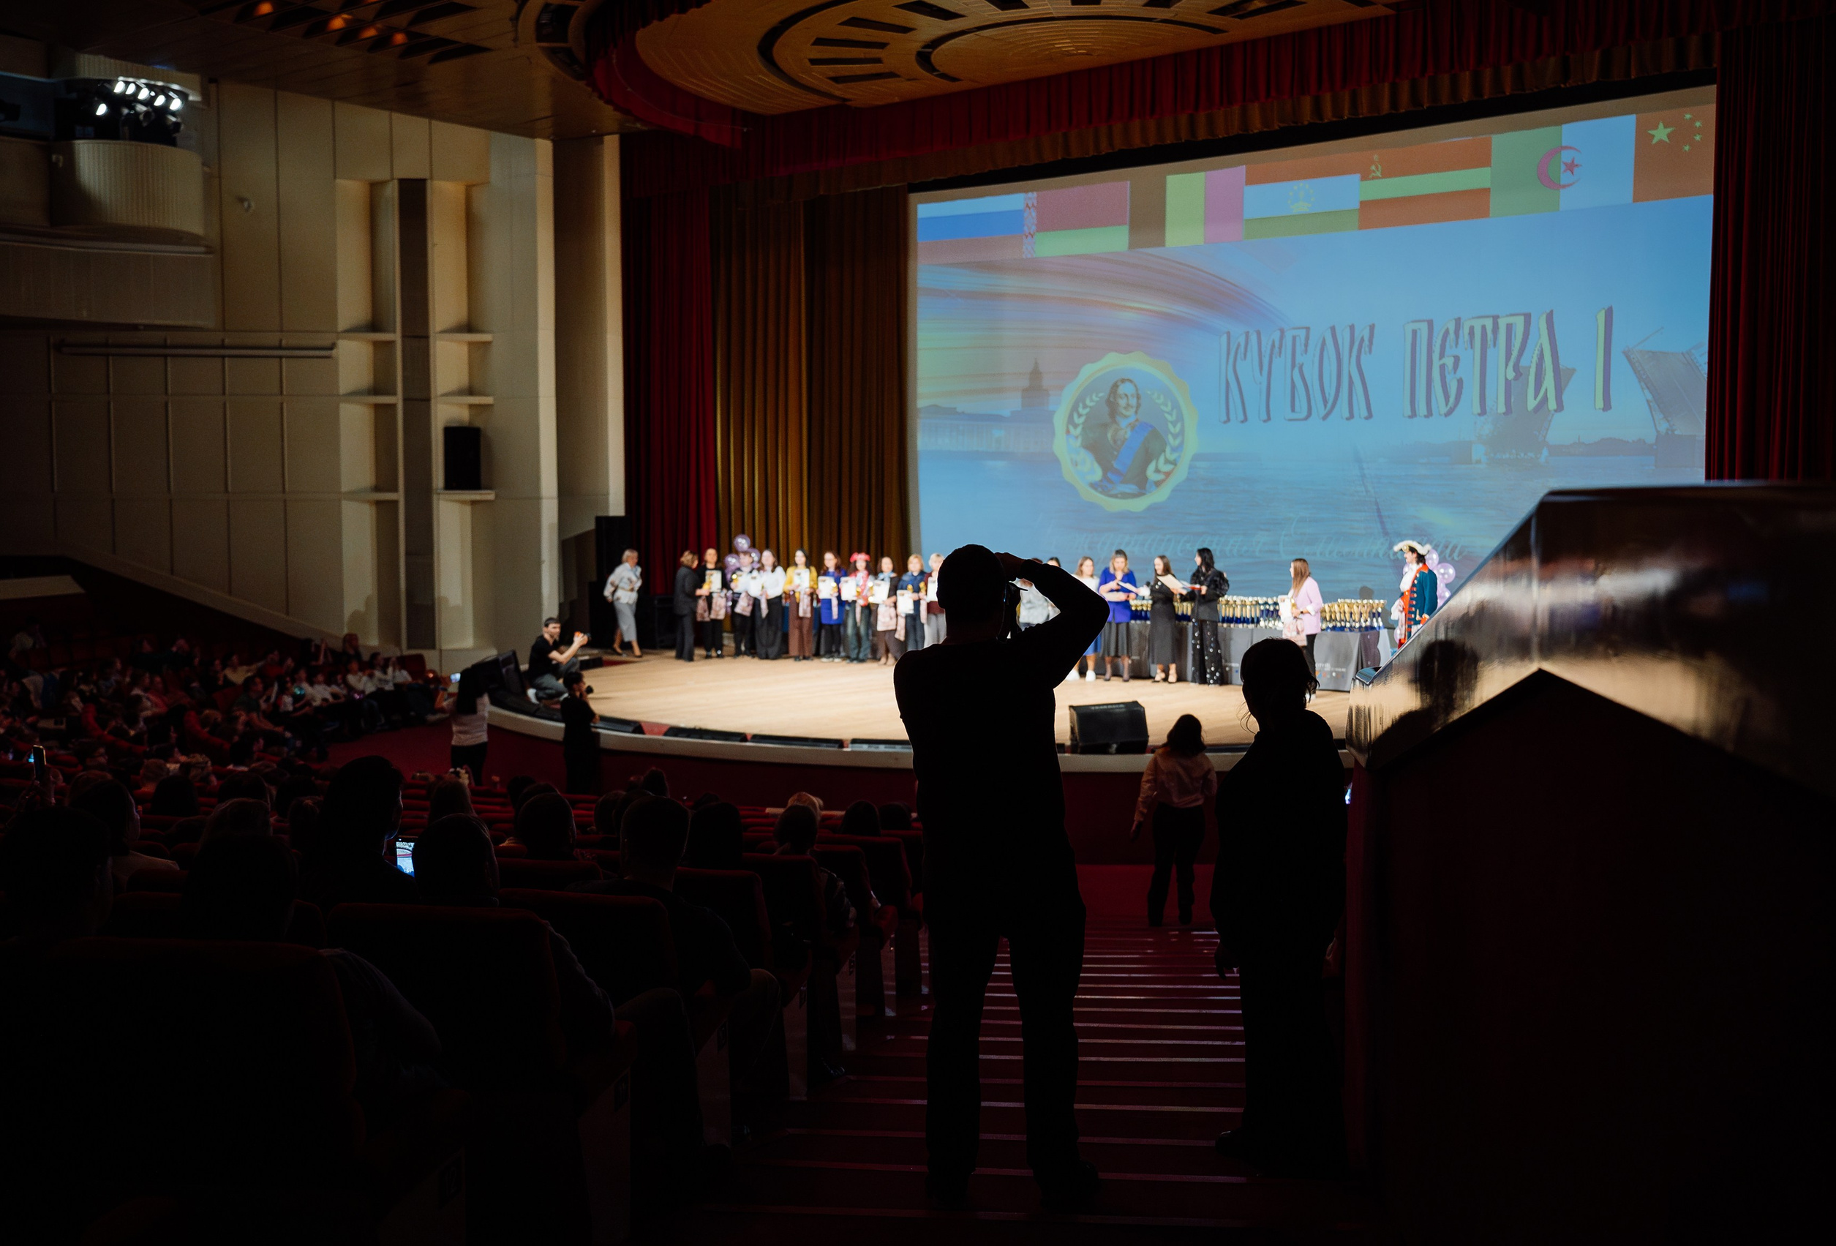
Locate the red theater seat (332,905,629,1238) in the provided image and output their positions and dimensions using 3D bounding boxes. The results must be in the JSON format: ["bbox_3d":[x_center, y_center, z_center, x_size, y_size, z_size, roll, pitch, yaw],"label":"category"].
[{"bbox_3d":[-1.108,1.132,4.510,0.620,0.940,0.660,1,4,9],"label":"red theater seat"}]

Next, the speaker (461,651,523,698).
[{"bbox_3d":[-5.000,0.583,20.179,0.540,0.540,0.520,2,4,25],"label":"speaker"}]

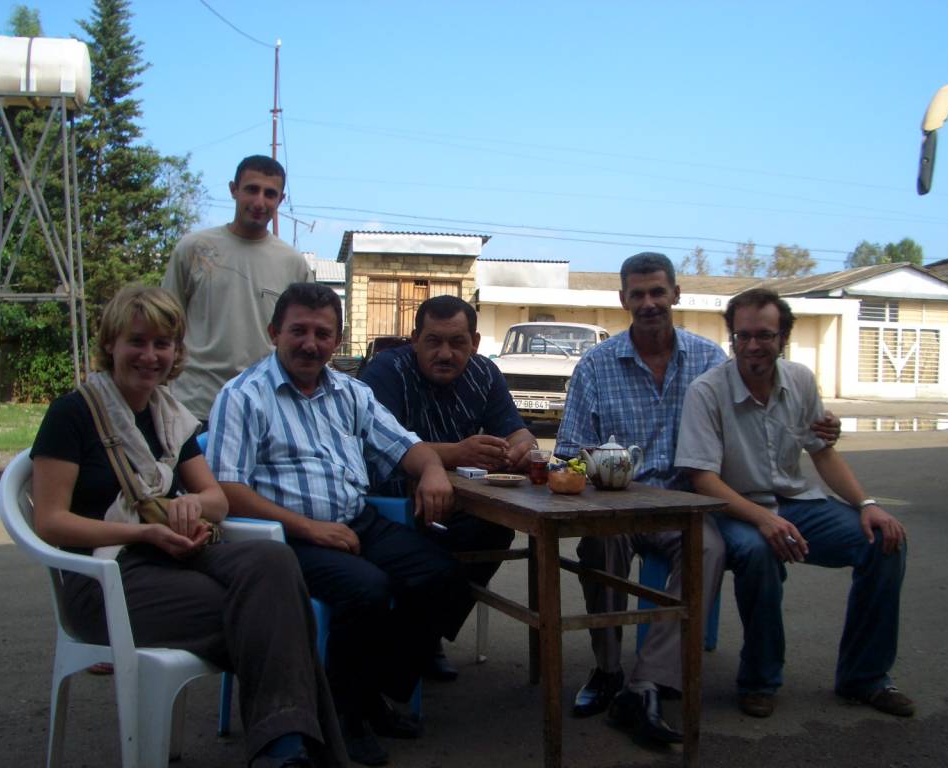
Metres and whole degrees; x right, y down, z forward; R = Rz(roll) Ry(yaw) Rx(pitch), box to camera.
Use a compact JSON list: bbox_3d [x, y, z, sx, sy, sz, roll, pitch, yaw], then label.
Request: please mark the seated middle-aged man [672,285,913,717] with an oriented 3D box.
[{"bbox_3d":[0.945,0.337,3.240,0.660,1.230,0.700,1,2,3],"label":"seated middle-aged man"}]

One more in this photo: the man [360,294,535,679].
[{"bbox_3d":[-0.101,0.324,3.320,0.570,1.210,0.770,1,2,-19],"label":"man"}]

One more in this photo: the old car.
[{"bbox_3d":[1.140,-0.097,14.350,1.610,1.440,4.150,2,2,14],"label":"old car"}]

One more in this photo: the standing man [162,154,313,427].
[{"bbox_3d":[-0.778,0.077,3.420,0.510,1.670,0.340,1,2,-7],"label":"standing man"}]

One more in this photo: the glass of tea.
[{"bbox_3d":[0.191,0.234,3.000,0.062,0.096,0.062,1,2,0],"label":"glass of tea"}]

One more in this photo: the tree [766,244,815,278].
[{"bbox_3d":[15.945,-3.610,52.000,2.700,6.800,2.700,1,2,0],"label":"tree"}]

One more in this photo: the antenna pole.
[{"bbox_3d":[-5.368,-4.618,28.000,0.320,9.400,0.250,1,2,0],"label":"antenna pole"}]

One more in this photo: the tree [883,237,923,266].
[{"bbox_3d":[22.244,-3.994,54.000,2.700,7.700,2.700,1,2,0],"label":"tree"}]

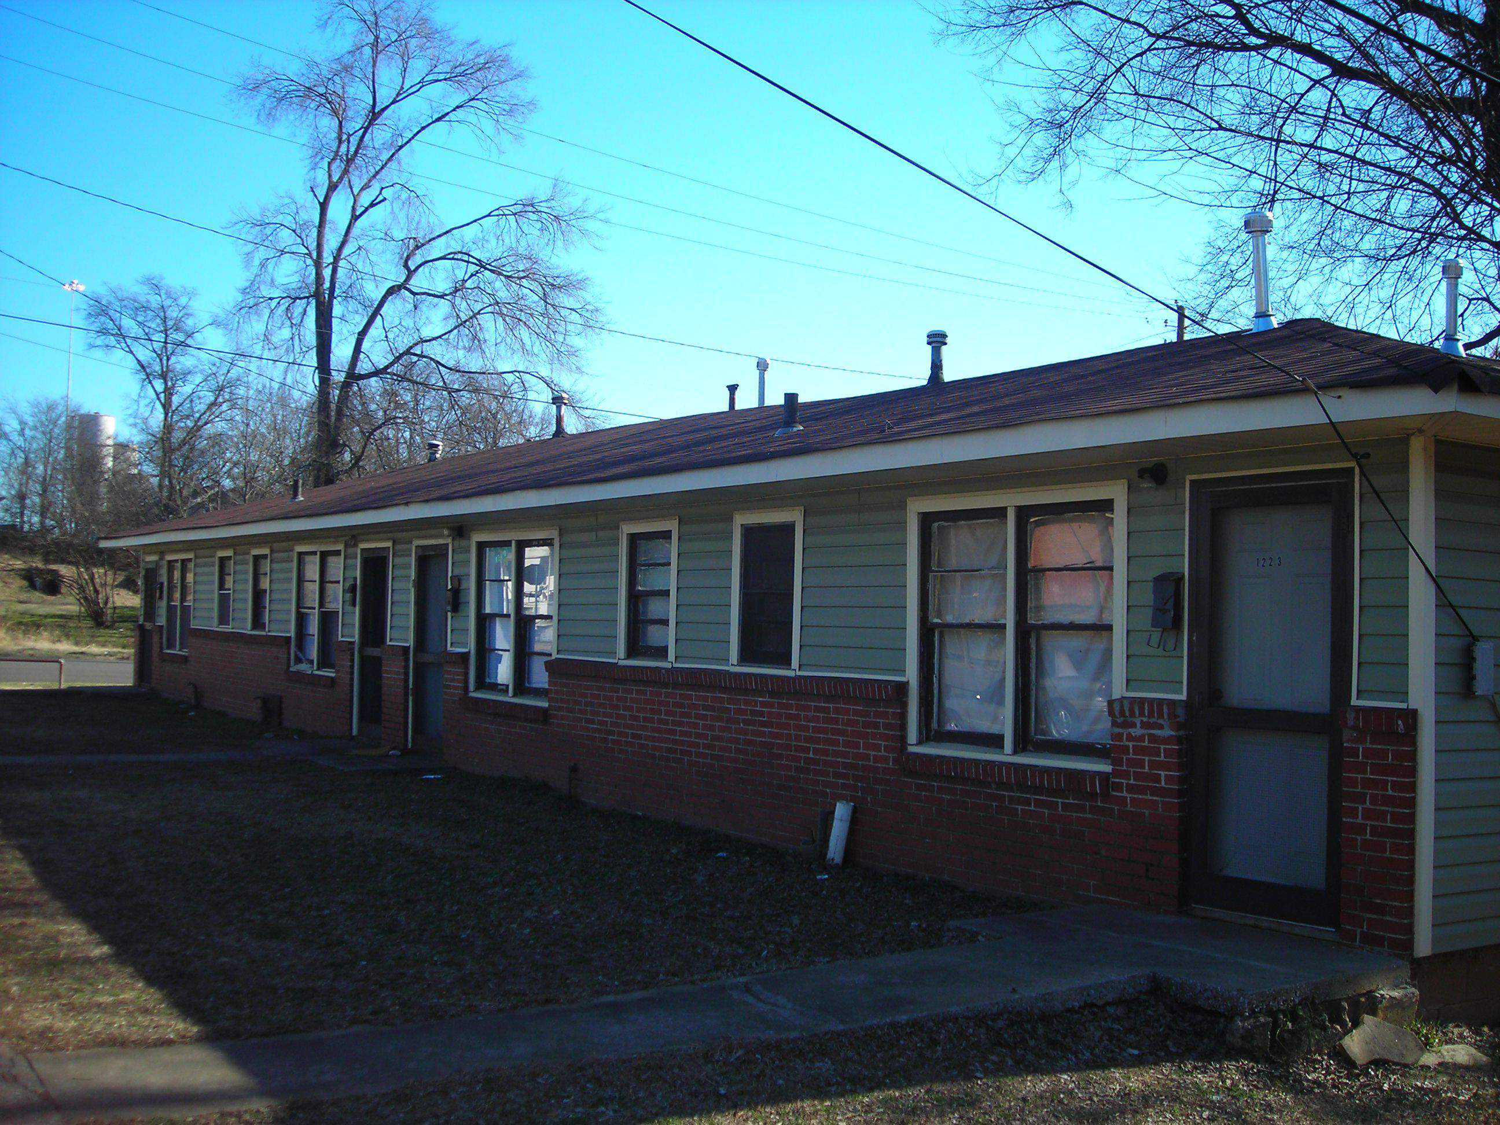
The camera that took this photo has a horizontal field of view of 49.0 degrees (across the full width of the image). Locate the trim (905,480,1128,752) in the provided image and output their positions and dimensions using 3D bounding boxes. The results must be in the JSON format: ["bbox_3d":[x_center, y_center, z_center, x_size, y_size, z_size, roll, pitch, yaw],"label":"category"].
[{"bbox_3d":[1.443,0.358,9.249,0.100,1.530,1.750,3,-3,-34],"label":"trim"}]

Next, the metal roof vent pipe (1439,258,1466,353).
[{"bbox_3d":[4.591,-1.664,10.747,0.155,0.623,0.155,3,-2,-33],"label":"metal roof vent pipe"}]

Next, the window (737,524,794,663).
[{"bbox_3d":[0.116,0.232,11.464,0.061,1.003,0.689,3,-2,-33],"label":"window"}]

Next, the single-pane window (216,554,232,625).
[{"bbox_3d":[-7.346,0.403,22.999,0.070,0.980,0.700,3,-3,-33],"label":"single-pane window"}]

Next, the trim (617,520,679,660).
[{"bbox_3d":[-0.787,0.233,12.547,0.100,1.120,0.855,3,-3,-34],"label":"trim"}]

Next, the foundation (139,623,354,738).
[{"bbox_3d":[-7.099,1.499,22.559,0.203,1.074,10.322,3,-2,-33],"label":"foundation"}]

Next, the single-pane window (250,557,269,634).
[{"bbox_3d":[-6.460,0.410,21.728,0.061,1.013,0.679,3,-2,-33],"label":"single-pane window"}]

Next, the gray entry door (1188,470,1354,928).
[{"bbox_3d":[2.455,0.635,7.832,0.080,2.100,0.945,3,-3,-34],"label":"gray entry door"}]

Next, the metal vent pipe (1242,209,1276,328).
[{"bbox_3d":[3.582,-2.043,11.538,0.205,0.838,0.205,0,-2,-33],"label":"metal vent pipe"}]

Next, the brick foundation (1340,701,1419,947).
[{"bbox_3d":[2.770,1.181,7.283,0.110,1.060,0.340,3,-3,-34],"label":"brick foundation"}]

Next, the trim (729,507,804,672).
[{"bbox_3d":[0.122,0.209,11.390,0.071,1.137,0.861,3,-2,-33],"label":"trim"}]

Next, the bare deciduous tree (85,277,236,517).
[{"bbox_3d":[-23.292,-5.436,65.000,5.900,11.600,5.800,2,-2,-20],"label":"bare deciduous tree"}]

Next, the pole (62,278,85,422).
[{"bbox_3d":[-66.330,-12.355,160.000,2.300,30.200,2.300,2,-2,-23],"label":"pole"}]

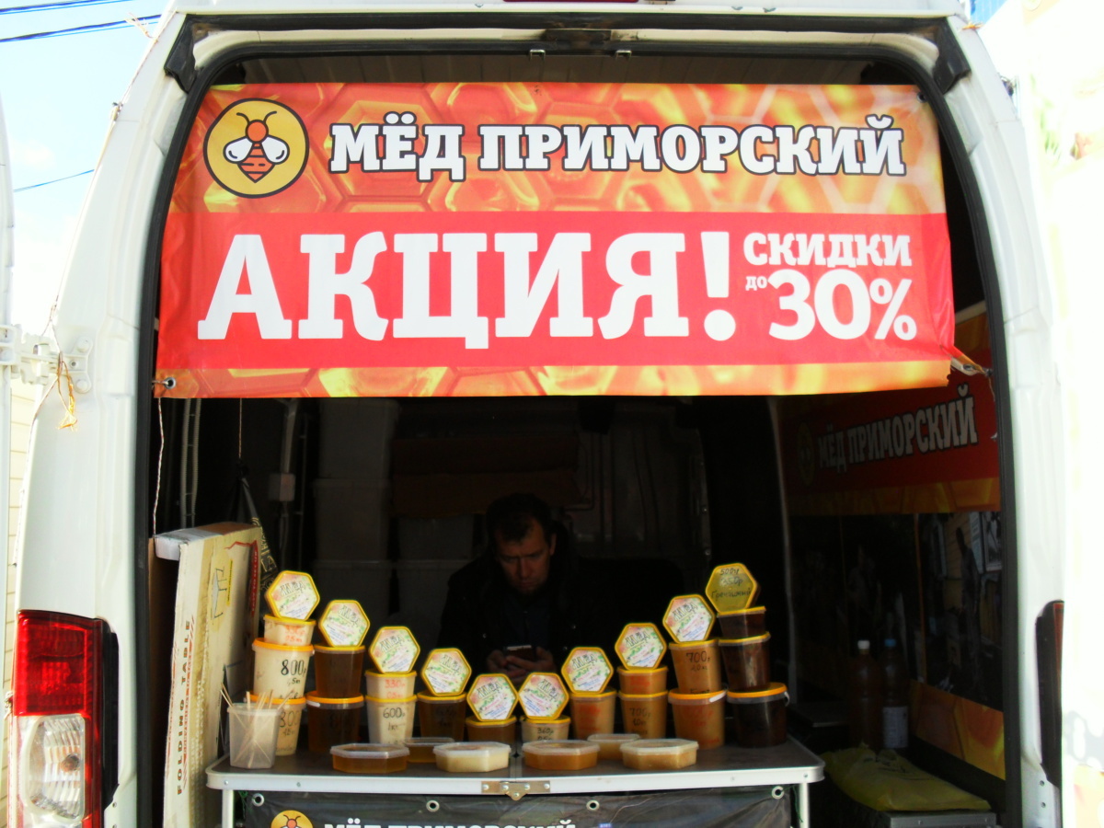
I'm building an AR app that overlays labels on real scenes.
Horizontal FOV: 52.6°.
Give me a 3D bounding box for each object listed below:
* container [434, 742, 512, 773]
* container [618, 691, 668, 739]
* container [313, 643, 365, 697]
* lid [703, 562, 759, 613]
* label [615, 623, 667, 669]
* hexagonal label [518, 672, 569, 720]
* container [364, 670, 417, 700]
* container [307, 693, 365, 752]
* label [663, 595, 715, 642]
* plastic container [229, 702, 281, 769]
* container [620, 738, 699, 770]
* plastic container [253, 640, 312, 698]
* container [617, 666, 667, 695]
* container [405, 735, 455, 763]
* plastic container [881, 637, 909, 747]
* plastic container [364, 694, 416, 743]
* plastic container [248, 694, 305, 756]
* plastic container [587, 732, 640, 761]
[{"bbox_3d":[-0.153,0.673,2.191,0.150,0.045,0.095,1,-6,-1],"label":"container"},{"bbox_3d":[0.194,0.645,2.360,0.104,0.112,0.096,0,-5,-2],"label":"container"},{"bbox_3d":[-0.457,0.554,2.404,0.112,0.109,0.101,0,-6,-3],"label":"container"},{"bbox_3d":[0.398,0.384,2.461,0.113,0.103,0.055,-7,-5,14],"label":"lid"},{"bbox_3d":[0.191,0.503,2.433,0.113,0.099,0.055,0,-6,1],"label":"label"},{"bbox_3d":[-0.018,0.628,2.487,0.112,0.103,0.022,2,-11,0],"label":"hexagonal label"},{"bbox_3d":[-0.342,0.576,2.370,0.107,0.056,0.096,0,-5,-2],"label":"container"},{"bbox_3d":[-0.471,0.669,2.425,0.127,0.113,0.127,1,-6,0],"label":"container"},{"bbox_3d":[0.287,0.430,2.345,0.106,0.099,0.020,-4,-5,-3],"label":"label"},{"bbox_3d":[-0.602,0.655,2.260,0.098,0.116,0.112,2,-5,-9],"label":"plastic container"},{"bbox_3d":[0.218,0.687,2.256,0.156,0.040,0.125,-2,-7,-6],"label":"container"},{"bbox_3d":[-0.569,0.544,2.375,0.131,0.113,0.131,4,-6,-3],"label":"plastic container"},{"bbox_3d":[0.204,0.598,2.507,0.114,0.053,0.101,-1,-6,0],"label":"container"},{"bbox_3d":[-0.247,0.678,2.253,0.108,0.045,0.082,1,-6,-3],"label":"container"},{"bbox_3d":[0.870,0.727,2.850,0.080,0.305,0.080,0,-5,0],"label":"plastic container"},{"bbox_3d":[-0.348,0.663,2.412,0.111,0.108,0.100,0,-6,1],"label":"plastic container"},{"bbox_3d":[-0.593,0.671,2.410,0.129,0.120,0.129,3,-5,0],"label":"plastic container"},{"bbox_3d":[0.128,0.686,2.295,0.110,0.042,0.078,0,-5,0],"label":"plastic container"}]

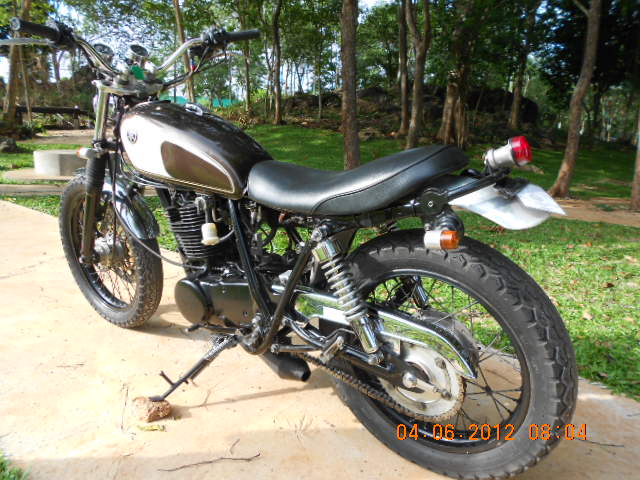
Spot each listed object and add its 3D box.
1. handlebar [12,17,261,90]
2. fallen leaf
[{"bbox_3d":[-0.528,-0.566,1.470,0.220,0.185,0.790,14,26,37],"label":"handlebar"},{"bbox_3d":[-0.491,0.551,1.402,0.085,0.010,0.026,3,17,8],"label":"fallen leaf"}]

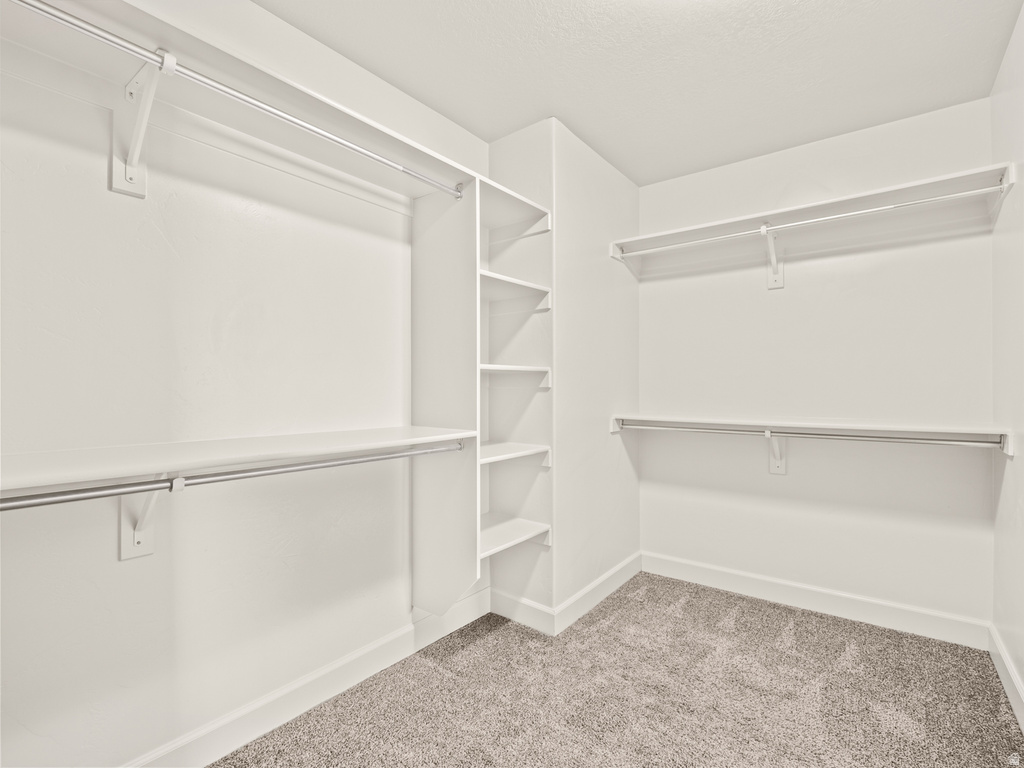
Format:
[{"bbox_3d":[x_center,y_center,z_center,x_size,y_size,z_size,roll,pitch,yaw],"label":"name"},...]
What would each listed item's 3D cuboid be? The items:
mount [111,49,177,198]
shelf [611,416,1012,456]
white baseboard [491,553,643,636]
[{"bbox_3d":[-0.949,-0.670,1.225,0.322,0.288,0.076,0,-1,38],"label":"mount"},{"bbox_3d":[1.354,0.225,2.416,1.615,0.100,0.419,0,-1,36],"label":"shelf"},{"bbox_3d":[0.353,1.129,2.766,0.428,0.117,1.033,0,-1,38],"label":"white baseboard"}]

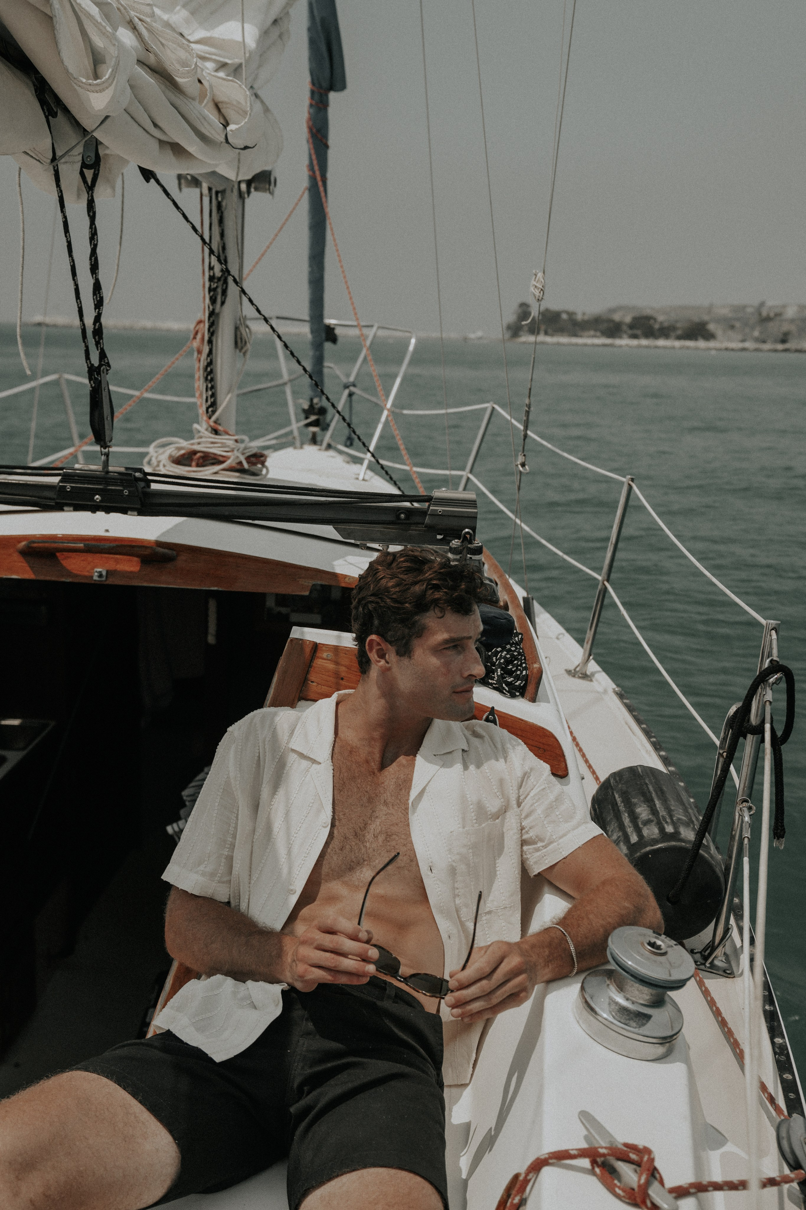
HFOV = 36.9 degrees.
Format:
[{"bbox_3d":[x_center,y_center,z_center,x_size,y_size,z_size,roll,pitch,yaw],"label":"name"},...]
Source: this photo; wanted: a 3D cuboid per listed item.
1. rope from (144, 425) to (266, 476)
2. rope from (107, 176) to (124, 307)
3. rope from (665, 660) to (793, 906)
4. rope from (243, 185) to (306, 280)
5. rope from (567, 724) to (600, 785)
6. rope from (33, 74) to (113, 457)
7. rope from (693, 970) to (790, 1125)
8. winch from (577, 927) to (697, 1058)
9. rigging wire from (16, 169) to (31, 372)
[{"bbox_3d":[-0.672,-0.527,4.100,0.410,0.130,0.360,2,13,0],"label":"rope"},{"bbox_3d":[-0.690,-0.879,2.900,0.040,0.310,0.035,2,13,0],"label":"rope"},{"bbox_3d":[0.588,0.317,2.170,0.220,0.440,0.120,2,13,0],"label":"rope"},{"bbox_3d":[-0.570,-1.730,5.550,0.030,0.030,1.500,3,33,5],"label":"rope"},{"bbox_3d":[0.465,0.382,3.120,0.022,0.022,0.430,1,13,-2],"label":"rope"},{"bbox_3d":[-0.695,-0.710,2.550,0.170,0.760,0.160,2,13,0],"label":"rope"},{"bbox_3d":[0.525,0.680,1.897,0.025,0.025,0.450,1,10,-3],"label":"rope"},{"bbox_3d":[0.315,0.511,1.615,0.145,0.120,0.145,15,17,0],"label":"winch"},{"bbox_3d":[-0.864,-0.755,2.750,0.035,0.470,0.030,2,13,0],"label":"rigging wire"}]

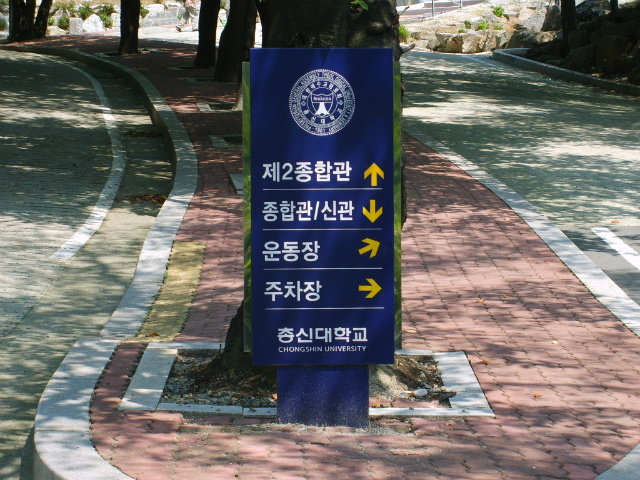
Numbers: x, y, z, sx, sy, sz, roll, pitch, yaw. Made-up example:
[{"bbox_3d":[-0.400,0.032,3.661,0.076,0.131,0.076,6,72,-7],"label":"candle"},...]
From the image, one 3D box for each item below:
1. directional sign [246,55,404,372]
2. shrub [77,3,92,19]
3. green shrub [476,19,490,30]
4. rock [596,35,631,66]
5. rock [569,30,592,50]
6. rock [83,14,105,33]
[{"bbox_3d":[0.008,-0.128,7.380,0.600,1.200,0.120,-1,7,-2],"label":"directional sign"},{"bbox_3d":[-7.218,-7.034,59.500,0.490,0.490,0.460,-1,7,-7],"label":"shrub"},{"bbox_3d":[3.622,-4.773,43.000,0.310,0.266,0.300,0,7,5],"label":"green shrub"},{"bbox_3d":[4.687,-3.018,31.000,0.543,0.527,0.500,1,7,9],"label":"rock"},{"bbox_3d":[4.495,-3.443,33.500,0.414,0.345,0.400,1,7,8],"label":"rock"},{"bbox_3d":[-6.825,-6.524,58.500,0.663,0.542,0.500,-1,7,-7],"label":"rock"}]

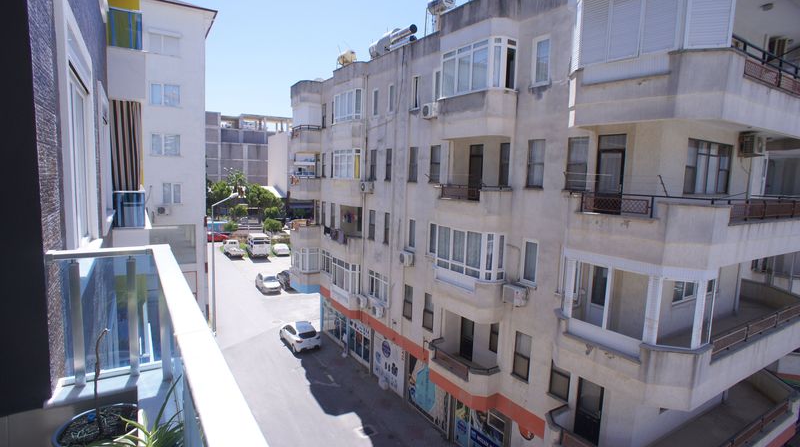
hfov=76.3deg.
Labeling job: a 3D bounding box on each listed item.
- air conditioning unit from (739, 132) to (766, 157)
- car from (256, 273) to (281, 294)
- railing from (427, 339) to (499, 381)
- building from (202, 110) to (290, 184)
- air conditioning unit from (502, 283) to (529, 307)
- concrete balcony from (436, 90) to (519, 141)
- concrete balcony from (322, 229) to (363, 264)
[{"bbox_3d":[11.245,-2.451,16.176,0.850,0.620,0.350,-2,7,-37],"label":"air conditioning unit"},{"bbox_3d":[-11.611,4.888,44.255,1.750,1.460,4.200,-1,7,-22],"label":"car"},{"bbox_3d":[2.386,5.475,20.356,1.050,0.600,3.600,-2,8,-29],"label":"railing"},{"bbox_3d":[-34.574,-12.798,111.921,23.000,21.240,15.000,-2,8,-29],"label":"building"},{"bbox_3d":[3.755,2.333,16.583,0.310,0.559,0.828,-1,6,-29],"label":"air conditioning unit"},{"bbox_3d":[2.593,-3.754,17.988,0.989,1.495,3.450,-1,6,-29],"label":"concrete balcony"},{"bbox_3d":[-3.333,1.360,30.589,1.150,1.500,3.900,-2,8,-29],"label":"concrete balcony"}]

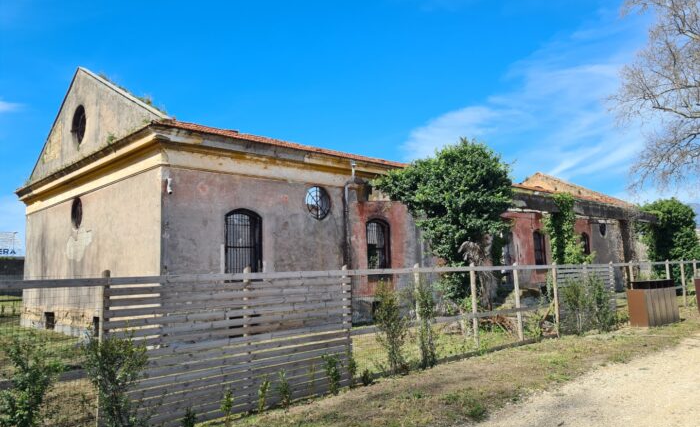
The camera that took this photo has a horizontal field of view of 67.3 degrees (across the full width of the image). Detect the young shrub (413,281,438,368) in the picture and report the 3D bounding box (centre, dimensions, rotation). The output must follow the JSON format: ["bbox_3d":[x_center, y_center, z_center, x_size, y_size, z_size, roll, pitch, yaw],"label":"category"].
[{"bbox_3d":[1.242,1.819,8.652,0.351,1.455,0.351,-2,-7,0],"label":"young shrub"}]

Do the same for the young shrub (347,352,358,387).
[{"bbox_3d":[0.036,2.217,7.477,0.166,0.497,0.166,-2,-7,0],"label":"young shrub"}]

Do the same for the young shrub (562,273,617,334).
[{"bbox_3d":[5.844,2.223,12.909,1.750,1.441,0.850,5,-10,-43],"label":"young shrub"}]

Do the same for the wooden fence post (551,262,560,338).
[{"bbox_3d":[4.868,2.059,12.387,0.090,1.757,0.090,5,-10,-43],"label":"wooden fence post"}]

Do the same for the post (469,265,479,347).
[{"bbox_3d":[2.407,1.773,10.071,0.090,1.625,0.090,5,-10,-43],"label":"post"}]

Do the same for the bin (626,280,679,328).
[{"bbox_3d":[8.517,2.487,14.722,2.100,1.185,0.480,4,-9,-40],"label":"bin"}]

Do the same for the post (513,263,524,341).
[{"bbox_3d":[3.620,1.909,11.230,0.090,1.676,0.090,5,-10,-43],"label":"post"}]

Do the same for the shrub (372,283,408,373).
[{"bbox_3d":[0.625,1.766,8.112,0.539,1.423,0.539,-2,-7,0],"label":"shrub"}]

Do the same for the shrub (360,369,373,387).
[{"bbox_3d":[0.238,2.379,7.581,0.168,0.252,0.168,-2,-7,0],"label":"shrub"}]

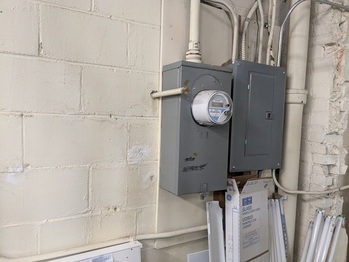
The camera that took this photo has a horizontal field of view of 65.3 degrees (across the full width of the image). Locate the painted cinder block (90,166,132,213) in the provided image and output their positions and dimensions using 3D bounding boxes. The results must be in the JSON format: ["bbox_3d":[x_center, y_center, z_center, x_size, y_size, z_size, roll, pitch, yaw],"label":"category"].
[{"bbox_3d":[-0.318,0.238,1.229,0.154,0.195,0.175,0,3,-30],"label":"painted cinder block"}]

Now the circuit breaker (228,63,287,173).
[{"bbox_3d":[0.409,-0.068,1.429,0.362,0.534,0.105,0,3,-30],"label":"circuit breaker"}]

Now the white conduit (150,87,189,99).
[{"bbox_3d":[-0.029,-0.152,1.105,0.022,0.022,0.284,0,3,-30],"label":"white conduit"}]

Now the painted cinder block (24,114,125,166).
[{"bbox_3d":[-0.418,0.034,1.159,0.387,0.195,0.175,0,3,-30],"label":"painted cinder block"}]

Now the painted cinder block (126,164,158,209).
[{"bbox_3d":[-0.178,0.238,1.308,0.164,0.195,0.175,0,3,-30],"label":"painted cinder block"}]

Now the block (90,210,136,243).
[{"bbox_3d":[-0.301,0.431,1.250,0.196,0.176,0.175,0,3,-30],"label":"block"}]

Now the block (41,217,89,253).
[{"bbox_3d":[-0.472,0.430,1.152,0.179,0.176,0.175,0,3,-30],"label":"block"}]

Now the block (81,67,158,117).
[{"bbox_3d":[-0.245,-0.168,1.245,0.370,0.195,0.175,0,3,-30],"label":"block"}]

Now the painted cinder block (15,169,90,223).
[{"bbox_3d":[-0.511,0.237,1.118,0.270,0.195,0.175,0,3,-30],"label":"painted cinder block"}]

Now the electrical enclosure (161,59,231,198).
[{"bbox_3d":[0.097,-0.009,1.223,0.260,0.542,0.159,0,3,-30],"label":"electrical enclosure"}]

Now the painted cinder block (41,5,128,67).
[{"bbox_3d":[-0.387,-0.371,1.152,0.327,0.195,0.175,0,3,-30],"label":"painted cinder block"}]

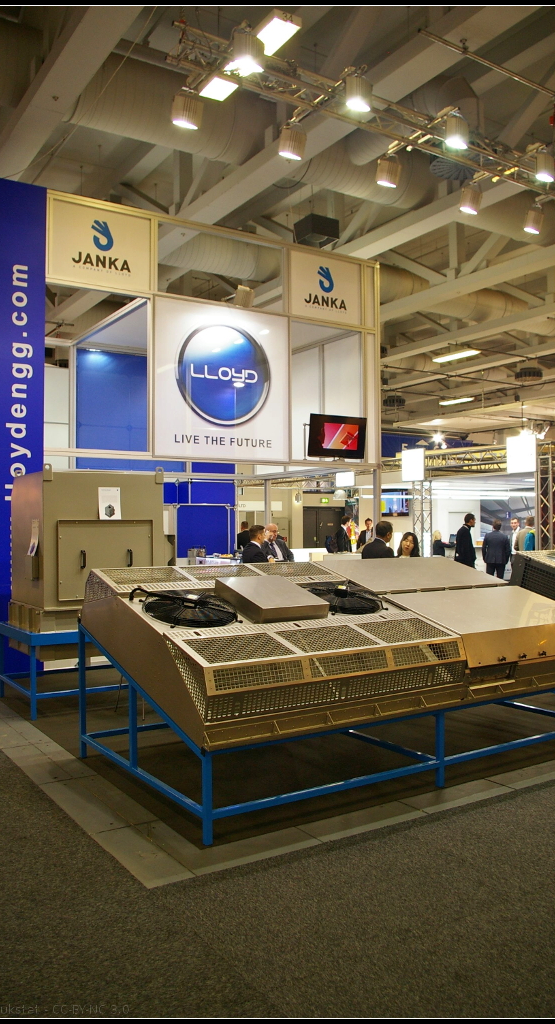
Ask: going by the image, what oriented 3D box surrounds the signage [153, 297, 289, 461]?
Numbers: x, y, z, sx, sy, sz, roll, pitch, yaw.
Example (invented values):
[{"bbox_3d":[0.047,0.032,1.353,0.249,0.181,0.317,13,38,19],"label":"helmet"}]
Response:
[{"bbox_3d":[-0.689,-1.664,9.933,1.954,1.989,0.050,1,-2,-31],"label":"signage"}]

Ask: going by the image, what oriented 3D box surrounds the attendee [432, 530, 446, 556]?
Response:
[{"bbox_3d":[3.511,1.171,16.579,0.480,1.600,0.460,1,-2,-32],"label":"attendee"}]

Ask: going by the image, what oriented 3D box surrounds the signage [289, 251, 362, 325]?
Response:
[{"bbox_3d":[0.687,-3.135,10.817,1.212,0.909,0.050,1,-2,-31],"label":"signage"}]

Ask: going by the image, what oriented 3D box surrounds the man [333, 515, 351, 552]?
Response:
[{"bbox_3d":[1.404,0.966,16.471,0.340,1.770,0.500,0,-2,-3],"label":"man"}]

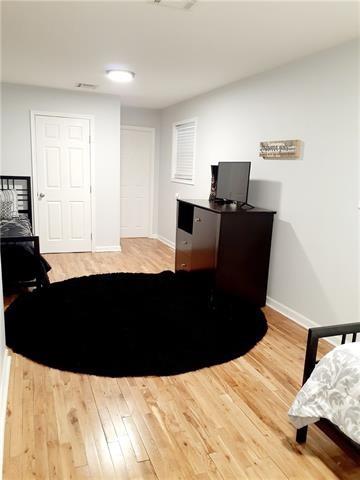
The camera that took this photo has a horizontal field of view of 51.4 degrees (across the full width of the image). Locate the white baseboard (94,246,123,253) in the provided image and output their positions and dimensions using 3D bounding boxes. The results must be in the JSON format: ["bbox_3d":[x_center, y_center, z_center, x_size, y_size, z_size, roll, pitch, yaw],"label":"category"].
[{"bbox_3d":[-1.158,0.146,6.063,0.420,0.093,0.020,-2,12,-22],"label":"white baseboard"}]

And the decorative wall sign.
[{"bbox_3d":[0.974,-0.881,3.671,0.020,0.165,0.620,-2,12,-22],"label":"decorative wall sign"}]

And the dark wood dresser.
[{"bbox_3d":[0.439,0.110,4.256,0.620,0.985,1.130,-2,12,-22],"label":"dark wood dresser"}]

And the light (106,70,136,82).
[{"bbox_3d":[-0.670,-1.831,4.225,0.320,0.080,0.320,-2,12,-22],"label":"light"}]

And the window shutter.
[{"bbox_3d":[0.056,-1.362,5.836,0.050,0.880,0.850,-2,12,-22],"label":"window shutter"}]

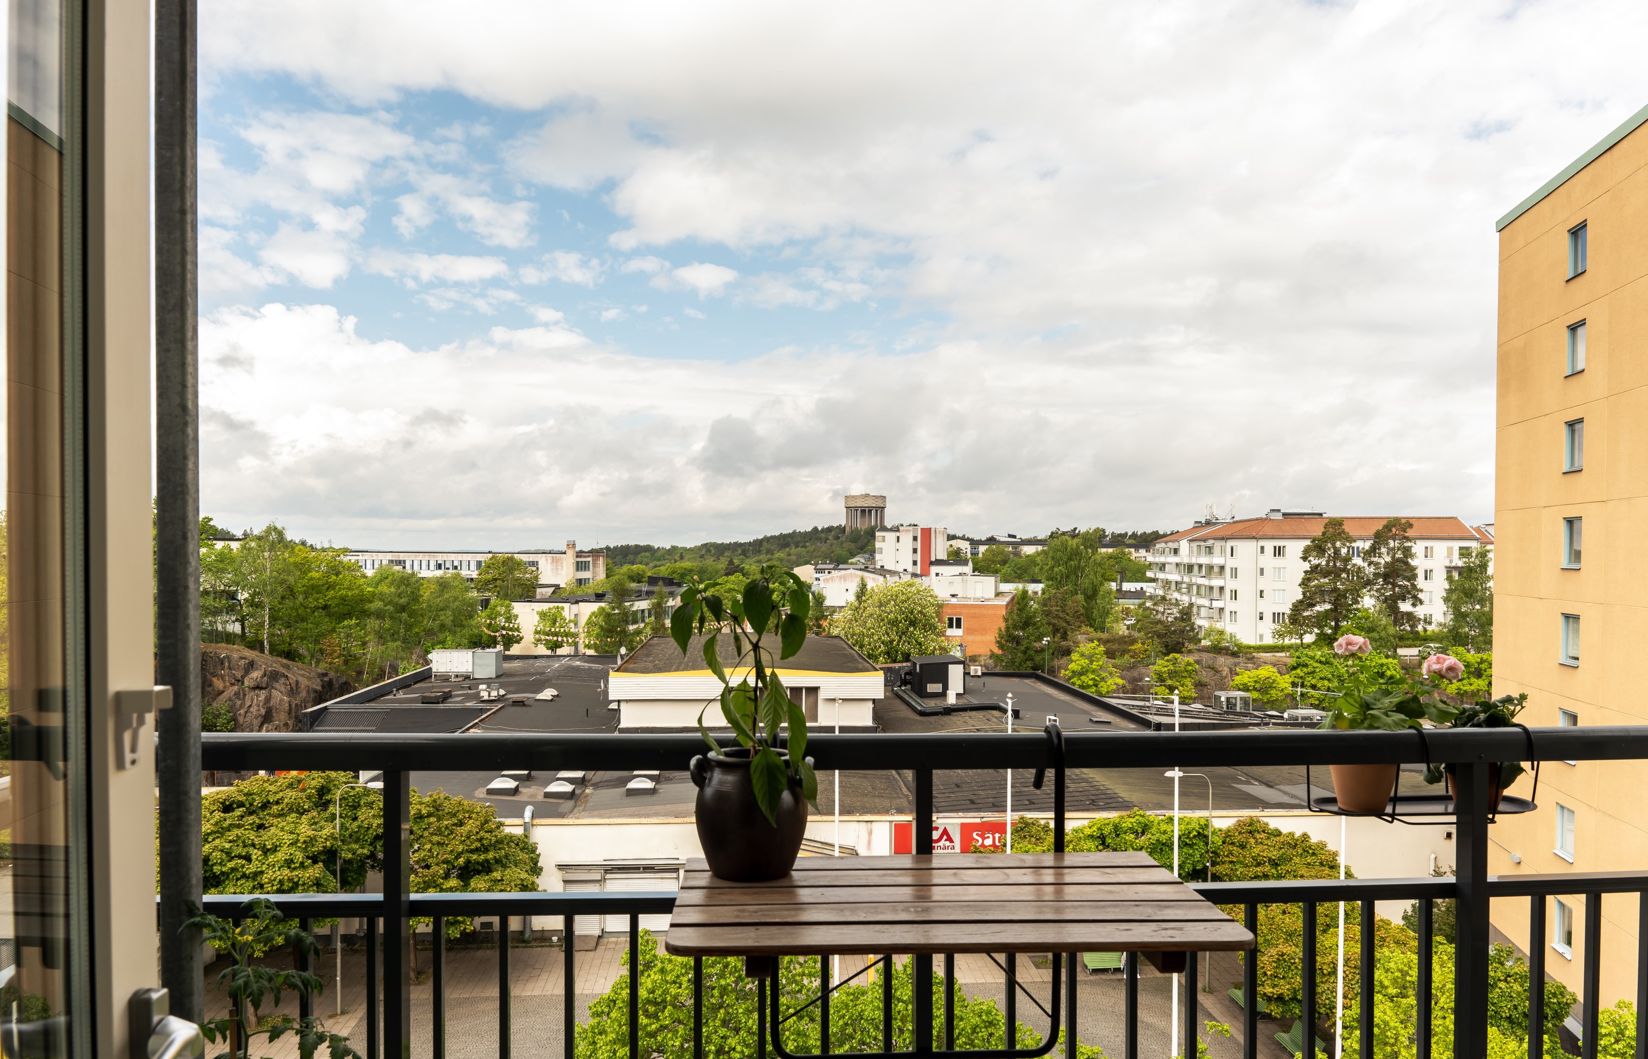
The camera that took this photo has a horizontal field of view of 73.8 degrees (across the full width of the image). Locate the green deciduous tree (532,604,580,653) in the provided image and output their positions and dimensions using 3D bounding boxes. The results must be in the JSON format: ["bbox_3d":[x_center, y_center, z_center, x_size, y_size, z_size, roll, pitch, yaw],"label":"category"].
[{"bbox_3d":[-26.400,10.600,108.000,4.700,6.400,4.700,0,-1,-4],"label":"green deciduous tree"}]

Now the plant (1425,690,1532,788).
[{"bbox_3d":[1.253,0.404,2.110,0.210,0.200,0.190,0,-1,-4],"label":"plant"}]

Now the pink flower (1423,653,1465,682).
[{"bbox_3d":[1.173,0.262,2.080,0.077,0.055,0.070,0,-1,-4],"label":"pink flower"}]

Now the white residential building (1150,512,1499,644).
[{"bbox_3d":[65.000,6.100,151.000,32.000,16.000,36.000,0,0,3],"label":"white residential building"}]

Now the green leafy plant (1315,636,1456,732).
[{"bbox_3d":[1.058,0.296,2.070,0.265,0.200,0.220,0,-1,-4],"label":"green leafy plant"}]

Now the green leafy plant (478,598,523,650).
[{"bbox_3d":[-30.021,9.446,102.000,4.200,6.100,4.100,0,0,0],"label":"green leafy plant"}]

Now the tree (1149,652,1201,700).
[{"bbox_3d":[27.500,12.000,86.000,4.200,4.800,4.200,0,-1,-4],"label":"tree"}]

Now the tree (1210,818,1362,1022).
[{"bbox_3d":[12.611,10.743,30.000,4.300,5.700,4.400,0,0,0],"label":"tree"}]

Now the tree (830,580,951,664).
[{"bbox_3d":[5.193,7.561,86.000,9.400,7.160,9.000,0,0,0],"label":"tree"}]

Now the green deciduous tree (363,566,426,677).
[{"bbox_3d":[-30.503,6.674,78.000,4.400,8.140,4.400,0,0,0],"label":"green deciduous tree"}]

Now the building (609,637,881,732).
[{"bbox_3d":[-4.600,8.600,65.000,13.500,3.200,22.000,0,-1,-4],"label":"building"}]

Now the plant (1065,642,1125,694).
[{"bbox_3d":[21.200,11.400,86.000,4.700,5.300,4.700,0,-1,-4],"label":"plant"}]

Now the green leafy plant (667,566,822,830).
[{"bbox_3d":[-0.129,0.268,1.770,0.240,0.420,0.230,0,-1,-4],"label":"green leafy plant"}]

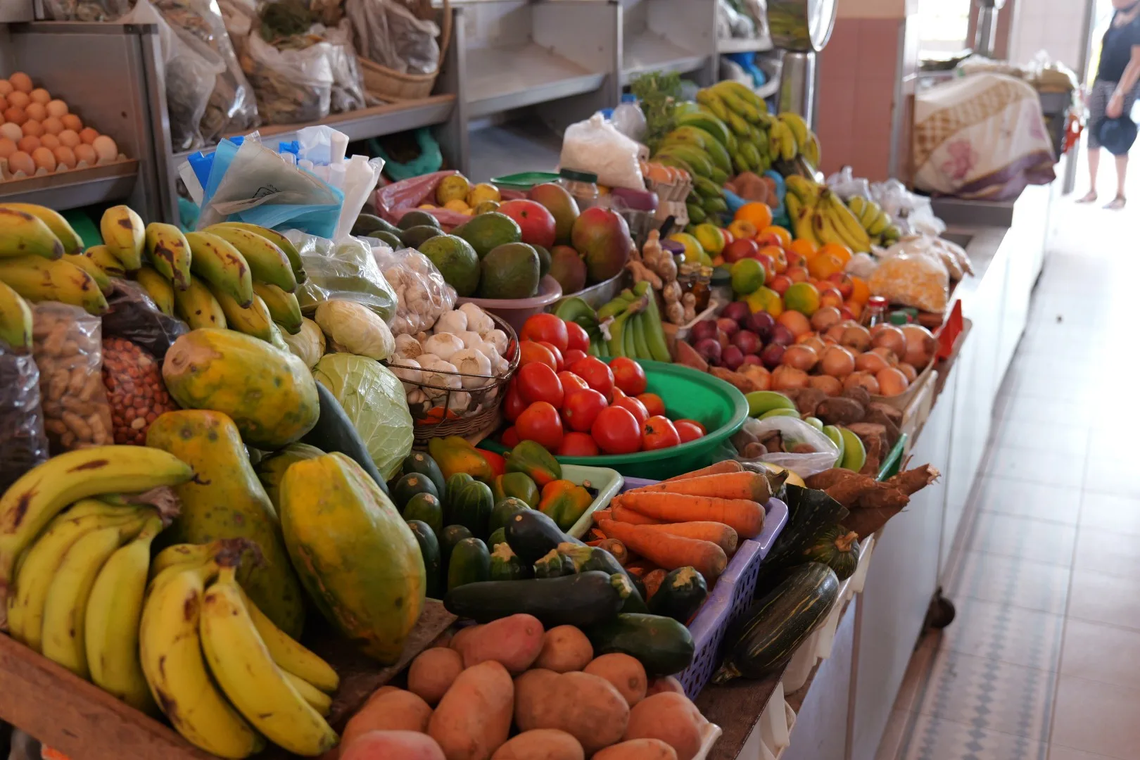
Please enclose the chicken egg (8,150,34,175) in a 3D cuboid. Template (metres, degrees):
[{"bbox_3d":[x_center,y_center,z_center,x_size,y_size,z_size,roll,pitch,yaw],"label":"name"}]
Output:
[{"bbox_3d":[-0.995,-0.390,2.120,0.045,0.057,0.045,8,21,24],"label":"chicken egg"}]

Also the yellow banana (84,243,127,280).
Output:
[{"bbox_3d":[-0.562,-0.144,1.420,0.040,0.055,0.150,-12,28,-34],"label":"yellow banana"}]

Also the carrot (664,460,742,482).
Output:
[{"bbox_3d":[0.148,0.132,1.497,0.155,0.035,0.035,-10,19,0],"label":"carrot"}]

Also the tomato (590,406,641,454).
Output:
[{"bbox_3d":[0.062,0.069,1.610,0.070,0.066,0.070,-1,19,0],"label":"tomato"}]

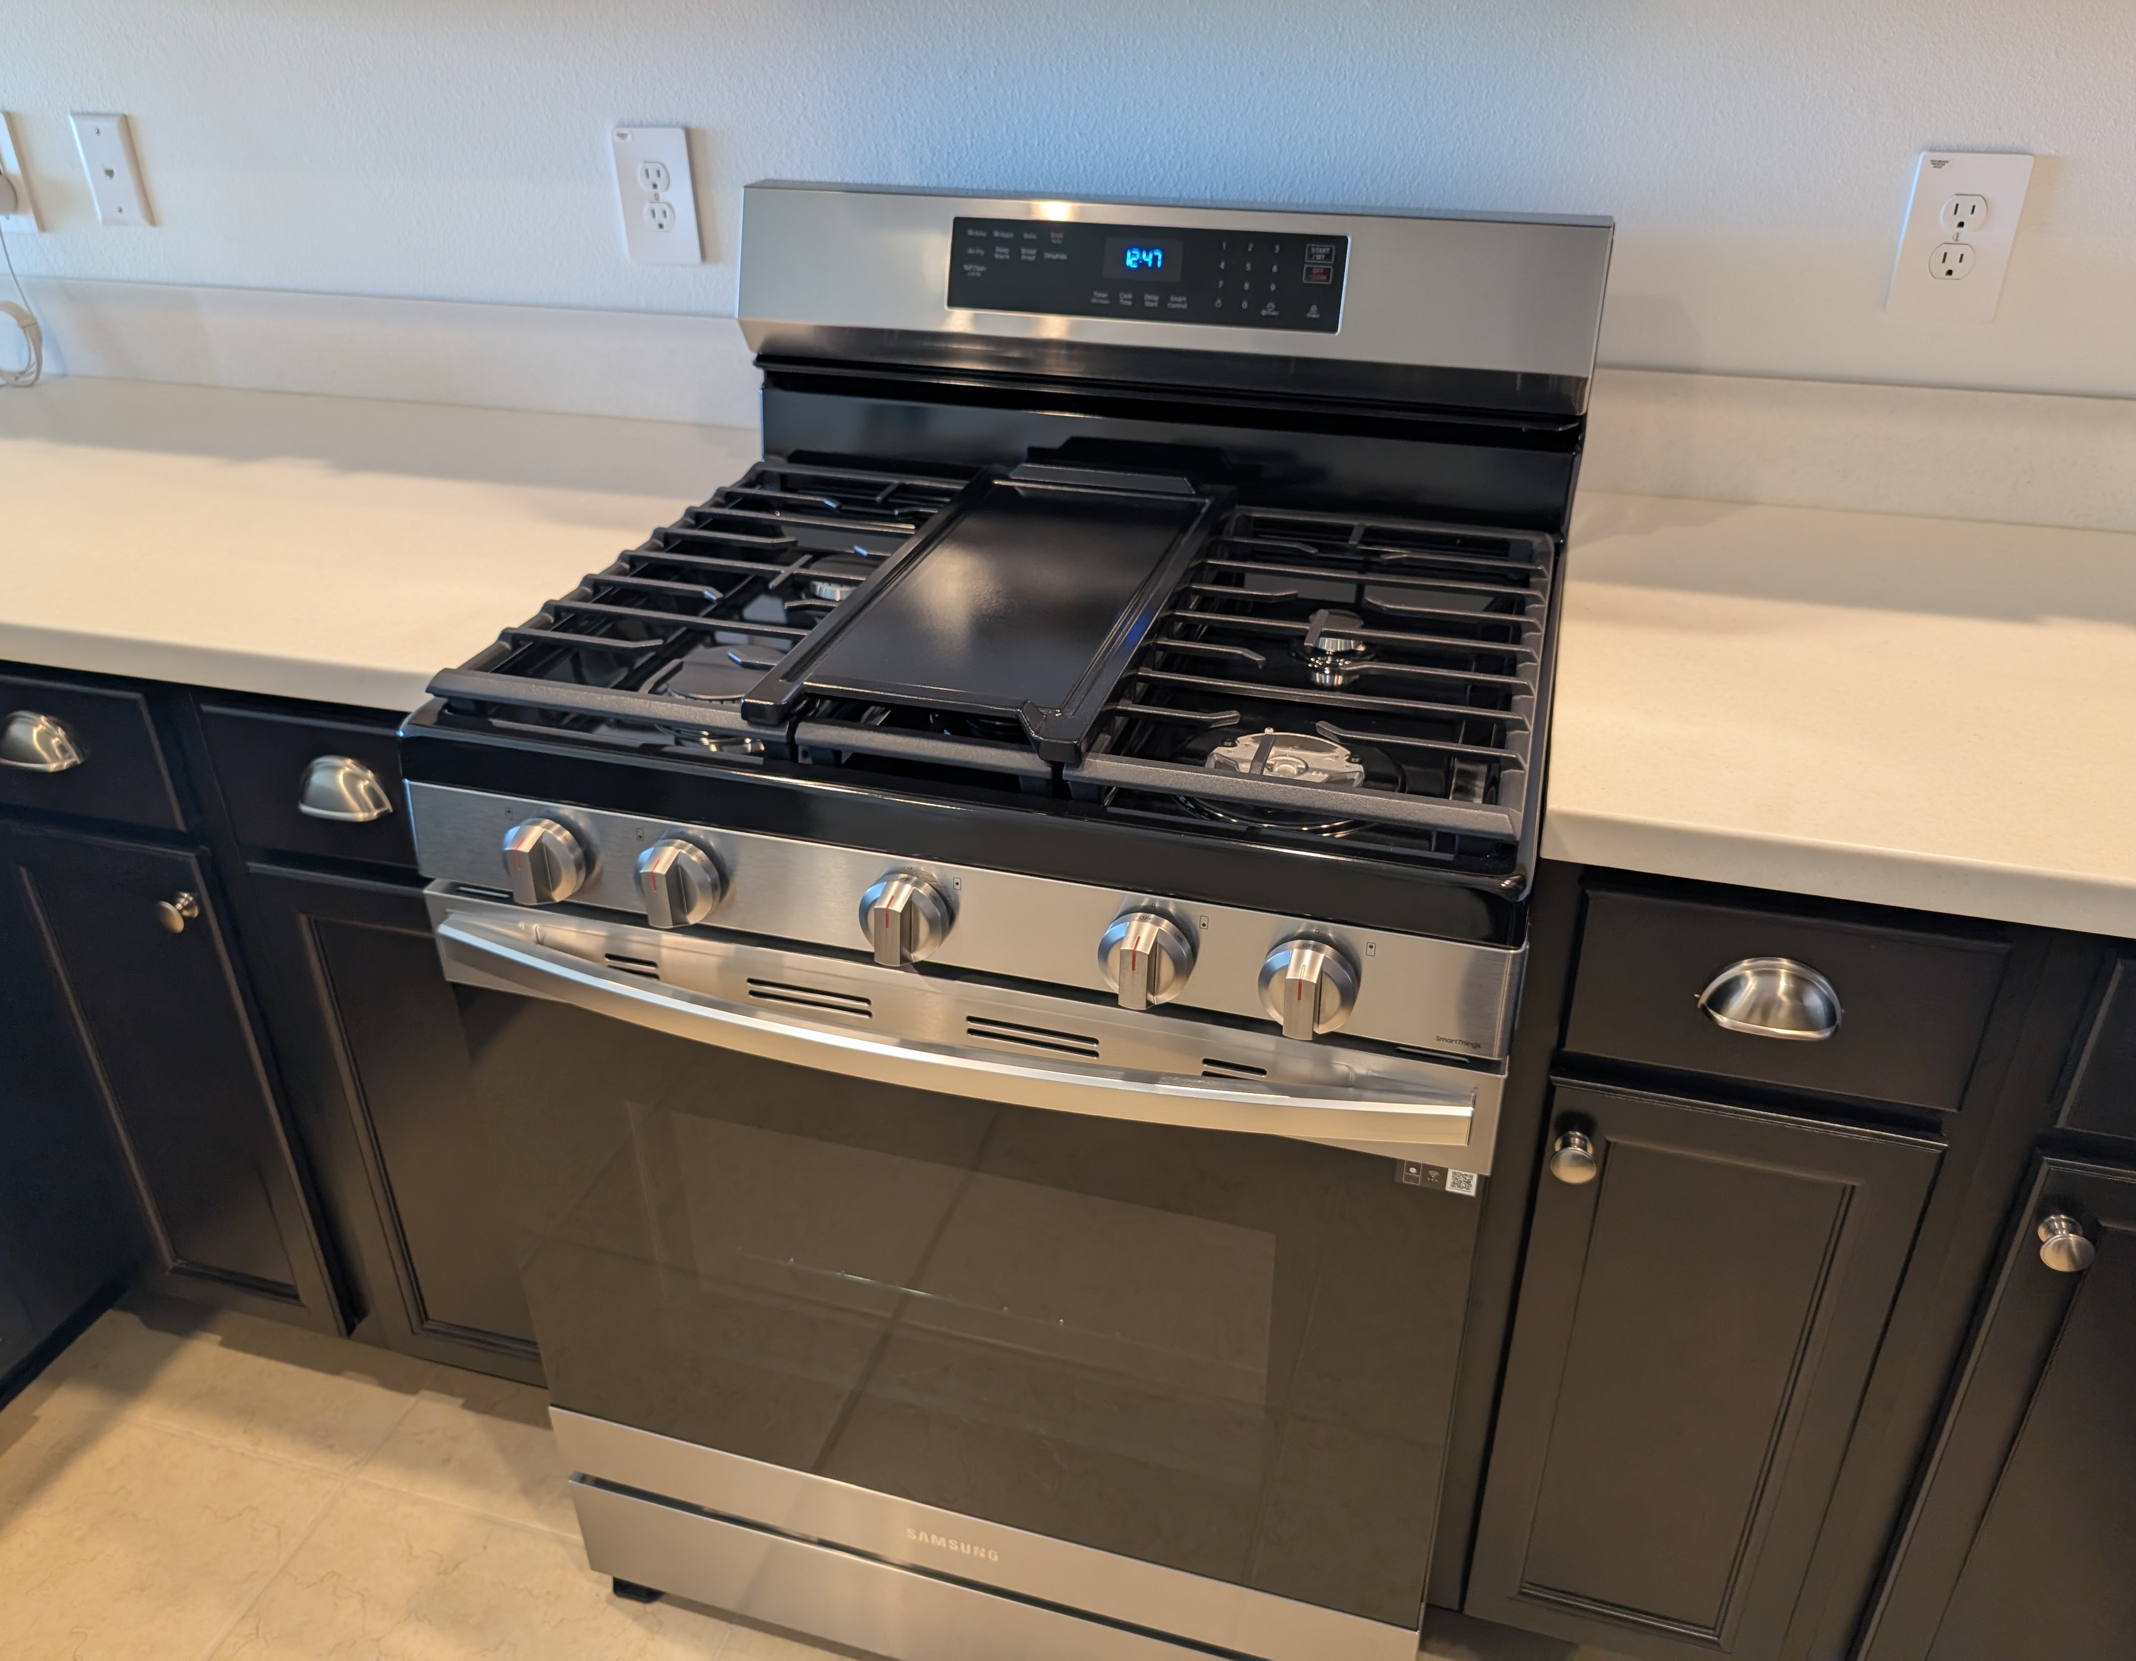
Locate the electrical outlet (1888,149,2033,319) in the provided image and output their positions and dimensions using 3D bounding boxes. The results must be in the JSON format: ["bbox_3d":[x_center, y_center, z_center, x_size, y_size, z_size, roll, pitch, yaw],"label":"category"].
[{"bbox_3d":[0.708,-0.470,1.218,0.079,0.123,0.009,8,30,14],"label":"electrical outlet"}]

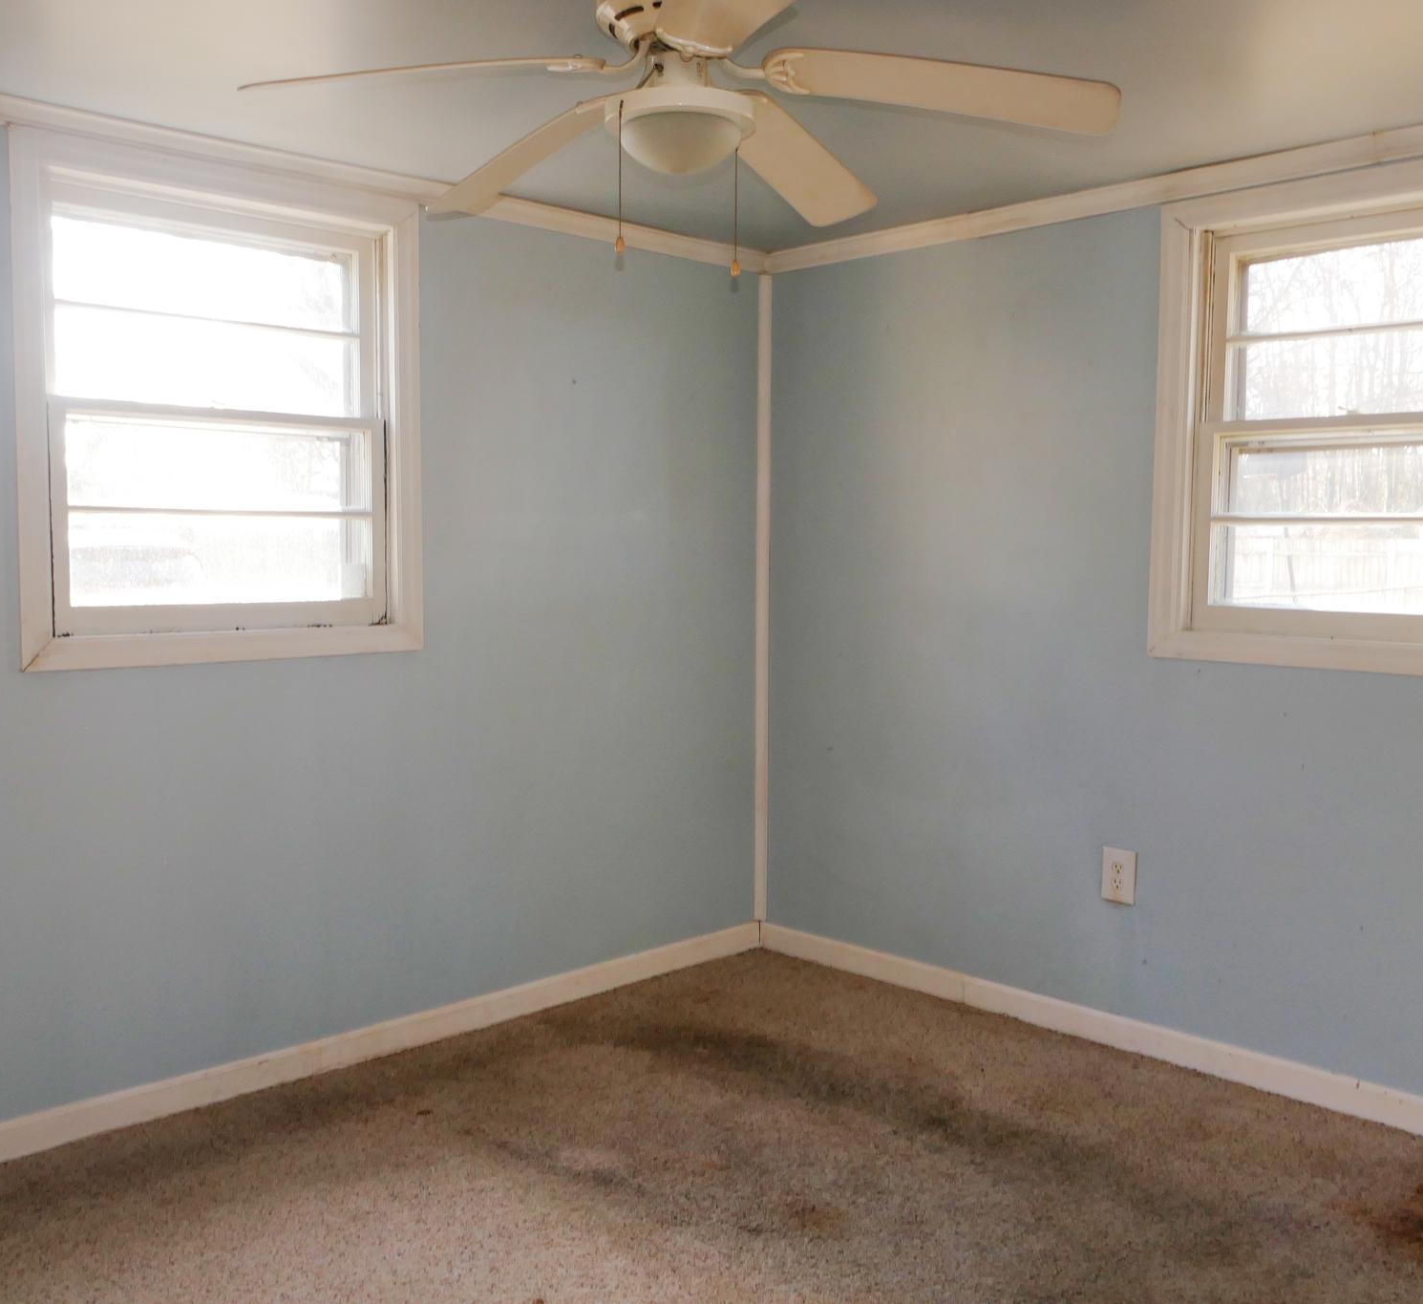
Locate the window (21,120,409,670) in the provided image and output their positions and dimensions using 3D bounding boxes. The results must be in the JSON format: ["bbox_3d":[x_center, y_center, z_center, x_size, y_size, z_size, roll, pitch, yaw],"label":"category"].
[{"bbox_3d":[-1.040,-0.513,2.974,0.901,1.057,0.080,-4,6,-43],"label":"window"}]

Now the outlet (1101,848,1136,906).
[{"bbox_3d":[1.001,0.551,3.341,0.090,0.131,0.010,5,7,44],"label":"outlet"}]

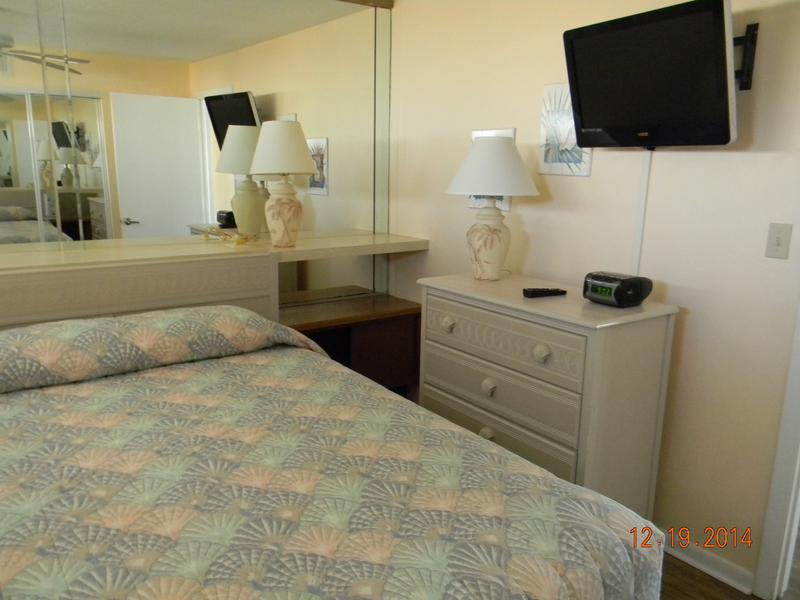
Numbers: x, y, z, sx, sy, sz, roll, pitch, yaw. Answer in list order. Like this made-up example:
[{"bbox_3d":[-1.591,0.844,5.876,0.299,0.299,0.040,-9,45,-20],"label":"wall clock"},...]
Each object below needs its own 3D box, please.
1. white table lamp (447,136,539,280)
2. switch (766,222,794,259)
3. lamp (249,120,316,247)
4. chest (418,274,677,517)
[{"bbox_3d":[0.391,-0.388,2.826,0.395,0.612,0.395,1,12,0],"label":"white table lamp"},{"bbox_3d":[1.205,-0.186,2.063,0.015,0.114,0.071,-8,14,-36],"label":"switch"},{"bbox_3d":[-0.555,-0.549,3.083,0.315,0.583,0.315,1,12,0],"label":"lamp"},{"bbox_3d":[0.515,0.446,2.689,0.486,0.959,0.964,-8,14,-36],"label":"chest"}]

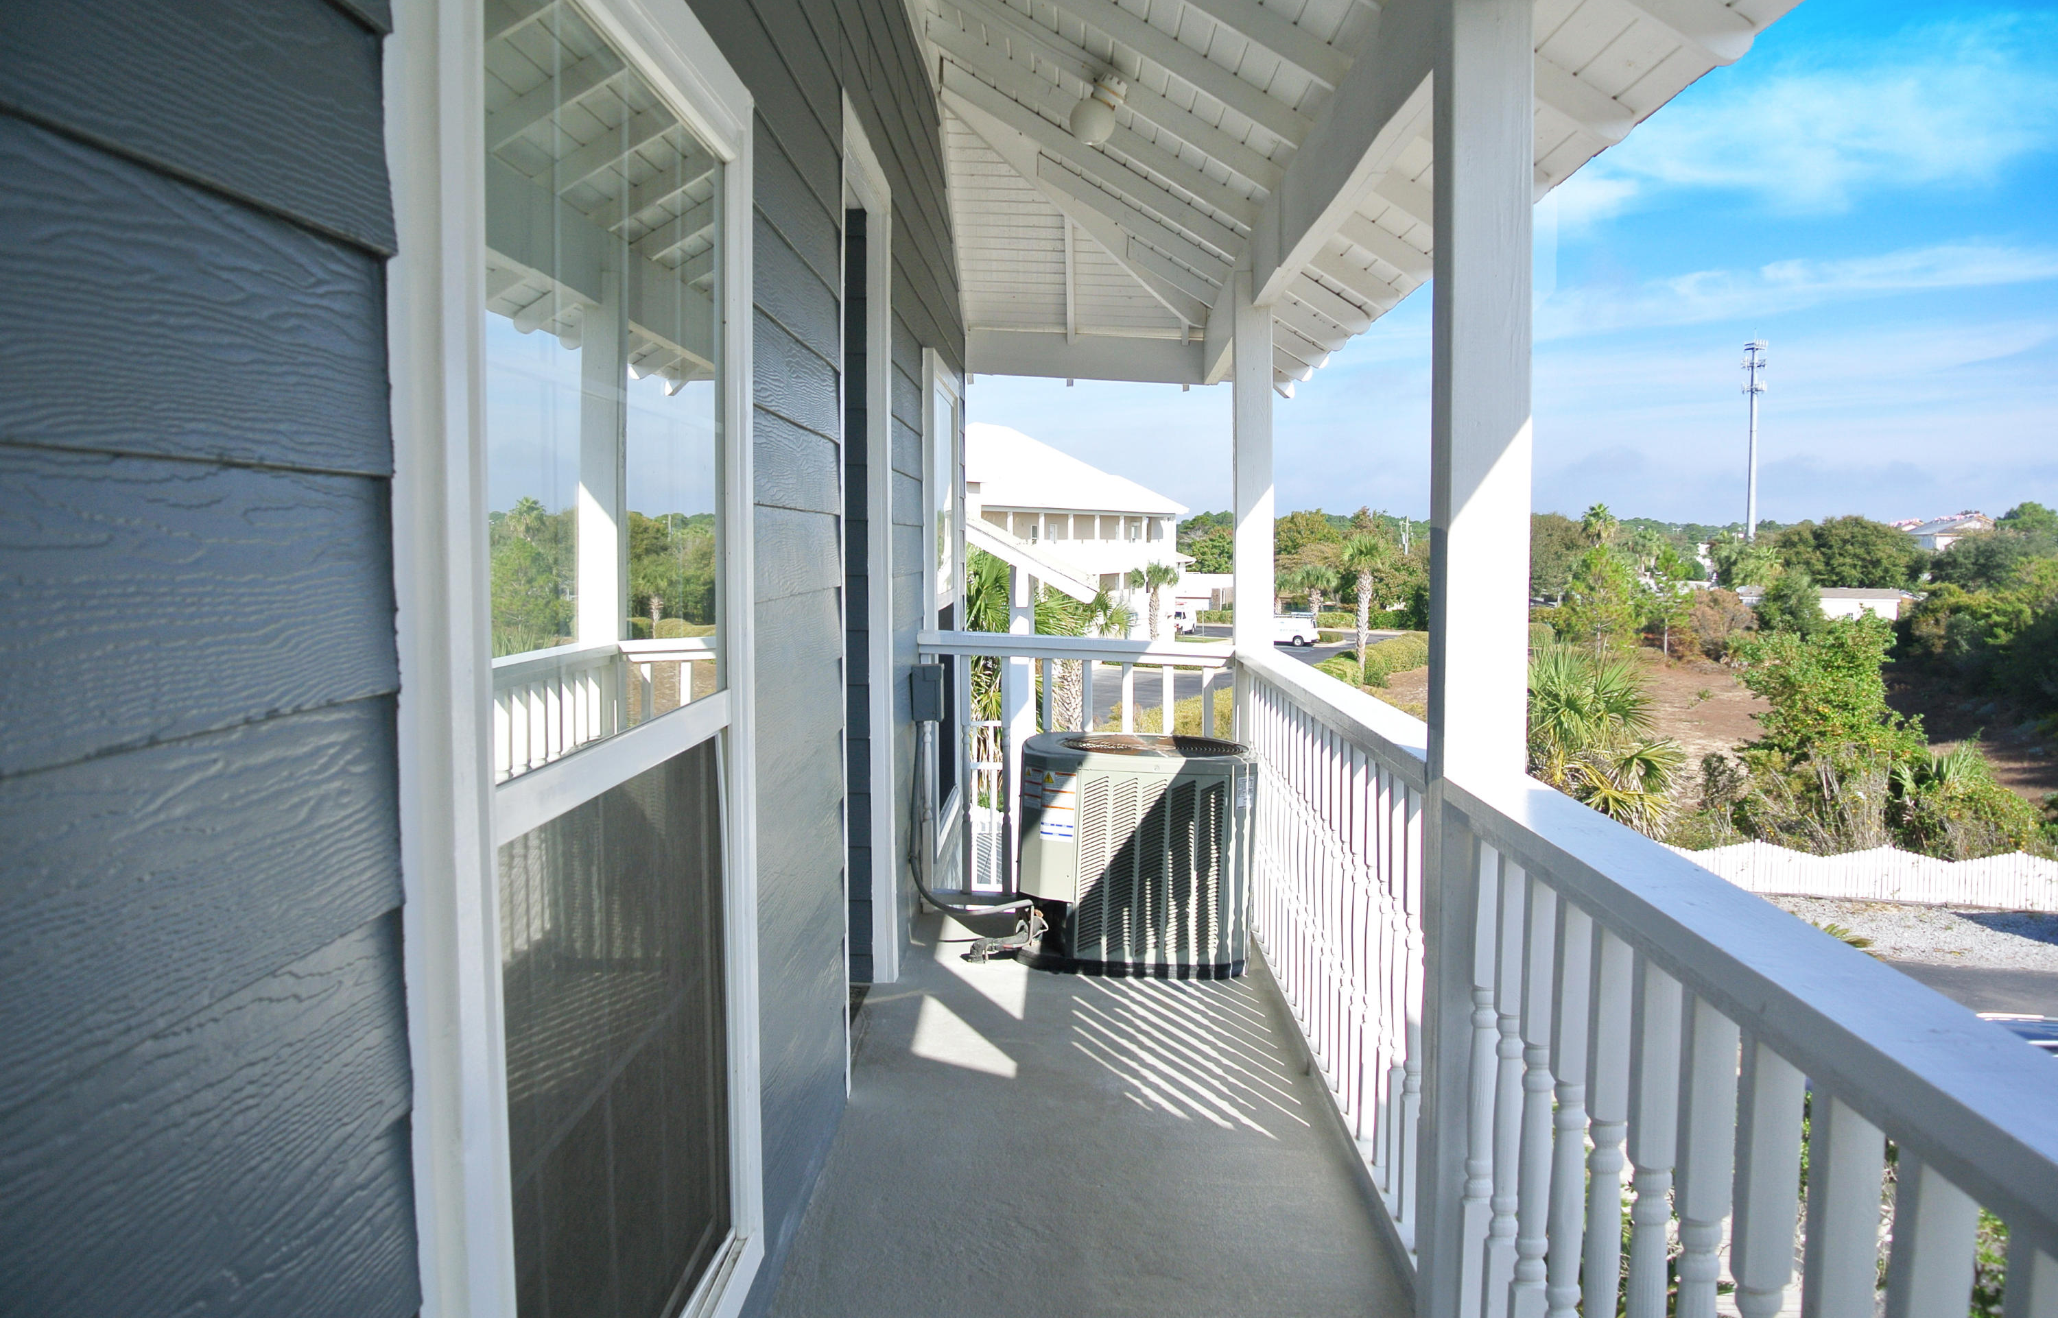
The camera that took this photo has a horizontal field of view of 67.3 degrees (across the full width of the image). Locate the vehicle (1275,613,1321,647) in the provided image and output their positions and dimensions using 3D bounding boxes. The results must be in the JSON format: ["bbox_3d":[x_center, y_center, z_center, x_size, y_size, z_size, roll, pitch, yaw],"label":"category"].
[{"bbox_3d":[17.981,-2.163,110.687,5.600,2.200,2.050,2,5,20],"label":"vehicle"}]

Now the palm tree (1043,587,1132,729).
[{"bbox_3d":[0.771,1.604,30.750,3.100,6.652,3.100,0,4,0],"label":"palm tree"}]

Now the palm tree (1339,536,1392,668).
[{"bbox_3d":[17.164,-2.539,78.563,2.800,7.806,2.800,0,4,0],"label":"palm tree"}]

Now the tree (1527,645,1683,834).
[{"bbox_3d":[13.792,2.029,37.285,3.900,4.920,3.700,0,4,0],"label":"tree"}]

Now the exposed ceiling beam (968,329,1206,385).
[{"bbox_3d":[0.329,-1.687,8.700,1.420,0.280,0.110,0,4,1],"label":"exposed ceiling beam"}]

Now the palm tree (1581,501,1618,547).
[{"bbox_3d":[45.835,-7.260,123.631,3.000,10.630,3.000,0,4,0],"label":"palm tree"}]

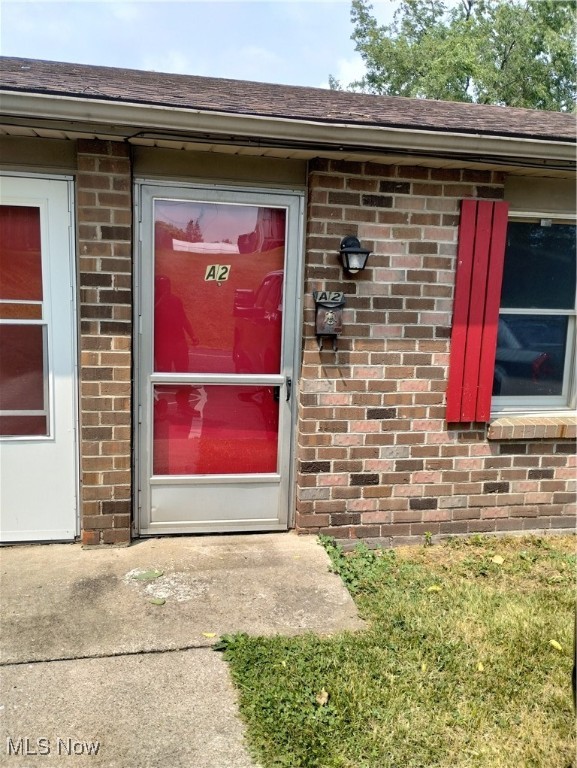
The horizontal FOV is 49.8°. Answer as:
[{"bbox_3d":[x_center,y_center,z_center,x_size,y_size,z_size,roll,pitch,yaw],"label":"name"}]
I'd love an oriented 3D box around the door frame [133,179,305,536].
[{"bbox_3d":[-0.415,-0.103,3.657,0.965,2.023,0.100,0,8,-12],"label":"door frame"}]

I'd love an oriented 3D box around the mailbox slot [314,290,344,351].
[{"bbox_3d":[0.226,-0.367,3.586,0.171,0.341,0.085,0,8,-12],"label":"mailbox slot"}]

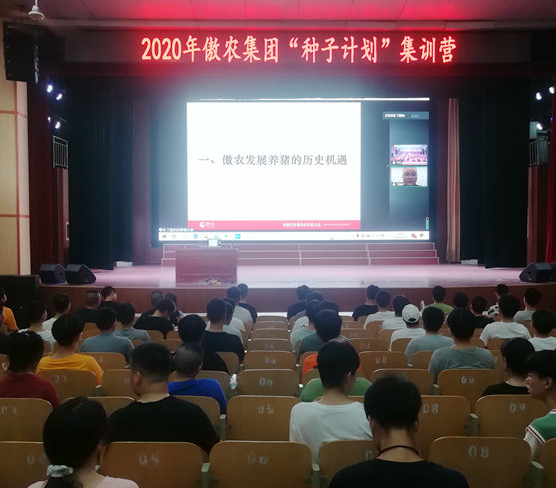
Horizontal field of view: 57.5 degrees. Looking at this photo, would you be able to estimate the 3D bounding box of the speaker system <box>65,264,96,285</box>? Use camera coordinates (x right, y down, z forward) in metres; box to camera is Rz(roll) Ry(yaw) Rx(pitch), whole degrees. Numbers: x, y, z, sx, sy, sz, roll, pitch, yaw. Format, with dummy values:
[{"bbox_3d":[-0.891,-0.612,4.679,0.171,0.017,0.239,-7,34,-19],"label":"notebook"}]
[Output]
[{"bbox_3d":[-5.145,0.789,13.200,0.540,0.470,0.580,1,2,36],"label":"speaker system"}]

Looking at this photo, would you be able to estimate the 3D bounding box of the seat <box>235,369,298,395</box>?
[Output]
[{"bbox_3d":[-0.079,1.434,4.372,0.530,0.830,0.500,0,1,0],"label":"seat"}]

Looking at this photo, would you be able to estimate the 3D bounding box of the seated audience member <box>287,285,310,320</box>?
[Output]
[{"bbox_3d":[0.436,1.327,8.564,0.520,1.323,0.750,0,1,0],"label":"seated audience member"}]

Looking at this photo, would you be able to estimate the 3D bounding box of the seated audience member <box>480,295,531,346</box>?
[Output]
[{"bbox_3d":[2.623,1.240,6.126,0.550,1.313,0.750,0,1,0],"label":"seated audience member"}]

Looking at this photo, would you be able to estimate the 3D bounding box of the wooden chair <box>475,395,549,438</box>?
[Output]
[{"bbox_3d":[1.542,1.398,3.584,0.530,0.830,0.550,0,1,0],"label":"wooden chair"}]

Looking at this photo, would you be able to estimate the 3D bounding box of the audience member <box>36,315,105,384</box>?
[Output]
[{"bbox_3d":[-1.710,1.220,4.387,0.520,1.292,0.720,0,2,0],"label":"audience member"}]

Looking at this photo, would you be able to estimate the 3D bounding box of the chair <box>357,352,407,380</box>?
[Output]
[{"bbox_3d":[1.027,1.454,5.185,0.530,0.830,0.500,0,1,0],"label":"chair"}]

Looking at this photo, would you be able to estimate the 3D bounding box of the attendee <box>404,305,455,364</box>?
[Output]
[{"bbox_3d":[1.494,1.237,5.173,0.490,1.265,0.720,0,2,0],"label":"attendee"}]

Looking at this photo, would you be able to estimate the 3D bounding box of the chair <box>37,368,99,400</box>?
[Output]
[{"bbox_3d":[-1.658,1.420,4.251,0.520,0.850,0.540,0,2,0],"label":"chair"}]

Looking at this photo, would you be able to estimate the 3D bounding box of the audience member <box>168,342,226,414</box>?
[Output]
[{"bbox_3d":[-0.580,1.240,3.600,0.500,1.177,0.720,0,2,0],"label":"audience member"}]

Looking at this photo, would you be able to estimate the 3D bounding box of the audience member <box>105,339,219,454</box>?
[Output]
[{"bbox_3d":[-0.600,1.151,2.908,0.560,1.294,0.680,0,2,0],"label":"audience member"}]

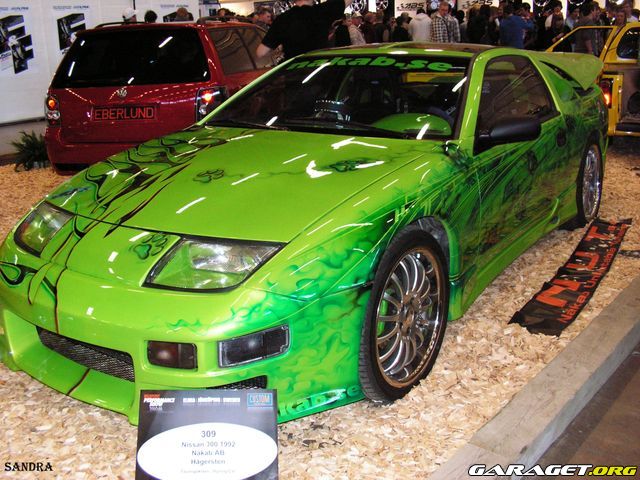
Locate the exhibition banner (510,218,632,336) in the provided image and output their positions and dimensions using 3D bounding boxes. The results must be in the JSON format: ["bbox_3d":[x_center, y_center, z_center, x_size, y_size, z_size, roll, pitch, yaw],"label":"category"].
[{"bbox_3d":[1.439,0.115,3.648,0.235,0.040,2.050,9,19,30],"label":"exhibition banner"}]

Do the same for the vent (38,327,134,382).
[{"bbox_3d":[-0.769,0.358,2.159,0.460,0.095,0.065,10,20,32],"label":"vent"}]

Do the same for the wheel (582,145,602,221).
[{"bbox_3d":[1.653,-0.368,4.236,0.155,0.474,0.474,10,20,32],"label":"wheel"}]

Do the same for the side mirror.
[{"bbox_3d":[0.796,-0.442,2.734,0.250,0.125,0.130,10,20,32],"label":"side mirror"}]

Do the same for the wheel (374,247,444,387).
[{"bbox_3d":[0.243,0.250,2.267,0.155,0.474,0.474,10,20,32],"label":"wheel"}]

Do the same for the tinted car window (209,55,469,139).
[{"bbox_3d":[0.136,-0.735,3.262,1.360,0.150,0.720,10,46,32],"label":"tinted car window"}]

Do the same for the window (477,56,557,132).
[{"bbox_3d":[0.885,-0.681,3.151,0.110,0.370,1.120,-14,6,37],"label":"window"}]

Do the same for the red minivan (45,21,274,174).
[{"bbox_3d":[-1.572,-1.818,7.850,1.750,1.420,4.400,0,17,3],"label":"red minivan"}]

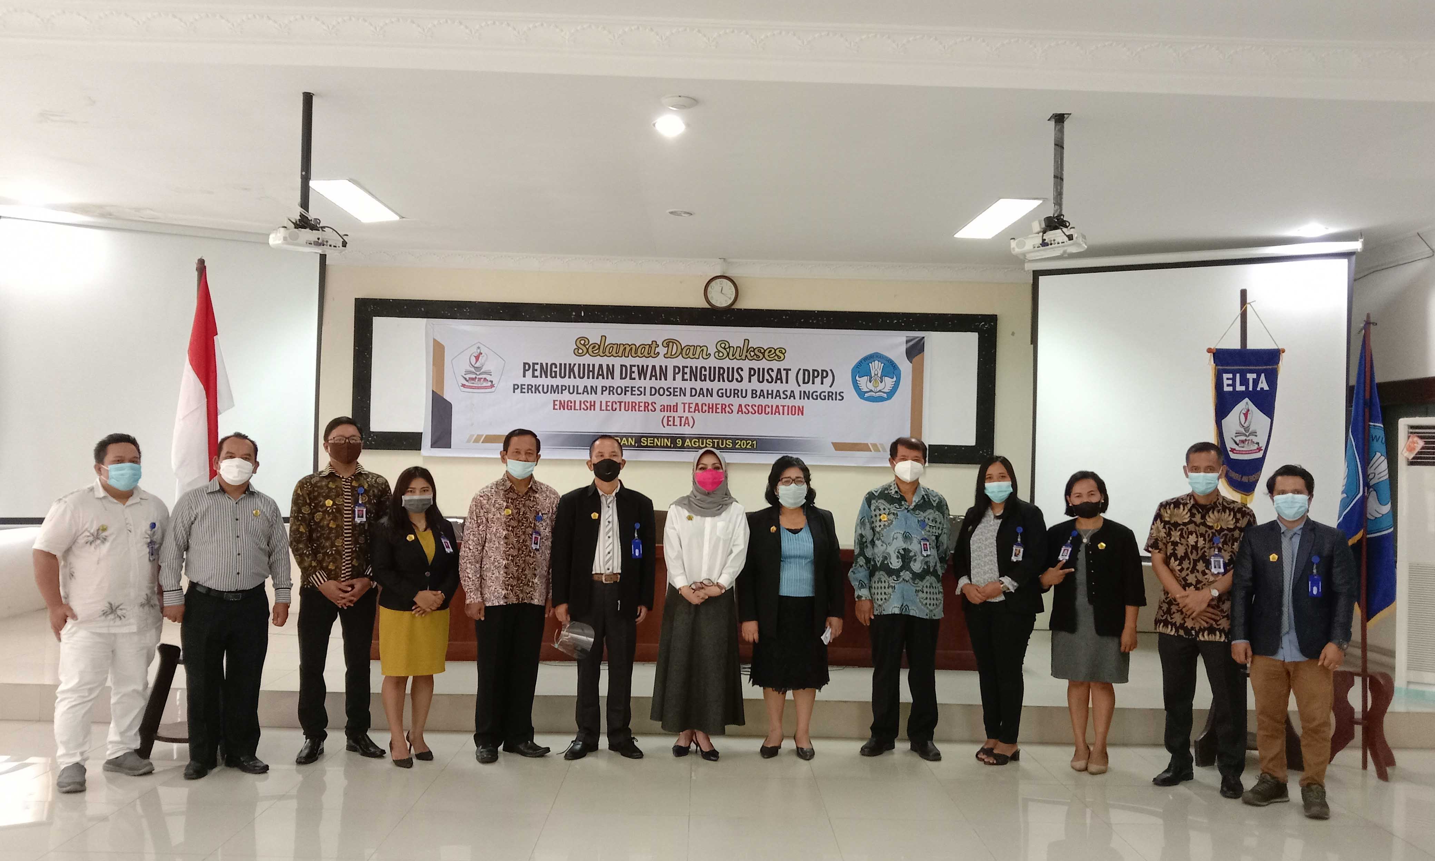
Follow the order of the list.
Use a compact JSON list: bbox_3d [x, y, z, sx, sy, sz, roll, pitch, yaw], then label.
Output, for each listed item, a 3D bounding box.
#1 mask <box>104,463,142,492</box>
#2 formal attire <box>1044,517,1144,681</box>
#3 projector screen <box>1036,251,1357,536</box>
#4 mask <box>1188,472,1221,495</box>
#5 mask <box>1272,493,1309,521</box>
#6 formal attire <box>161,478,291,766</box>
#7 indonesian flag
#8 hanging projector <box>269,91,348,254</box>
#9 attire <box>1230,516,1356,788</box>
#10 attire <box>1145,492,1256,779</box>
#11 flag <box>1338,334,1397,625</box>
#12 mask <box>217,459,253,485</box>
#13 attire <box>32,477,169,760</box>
[{"bbox_3d":[-2.724,0.214,4.950,0.085,0.130,0.150,0,-2,44],"label":"mask"},{"bbox_3d":[2.010,0.905,5.746,0.502,0.881,0.300,1,-2,26],"label":"formal attire"},{"bbox_3d":[3.280,-0.124,7.610,2.100,2.120,0.050,1,-2,26],"label":"projector screen"},{"bbox_3d":[2.338,0.253,5.180,0.143,0.118,0.080,1,-2,24],"label":"mask"},{"bbox_3d":[2.674,0.358,5.034,0.155,0.120,0.090,1,-1,25],"label":"mask"},{"bbox_3d":[-2.369,0.925,5.200,0.580,1.400,0.340,2,-2,-26],"label":"formal attire"},{"bbox_3d":[-2.598,-0.220,5.448,0.300,1.200,0.220,2,-1,-16],"label":"indonesian flag"},{"bbox_3d":[-1.873,-1.166,4.938,0.310,0.730,0.270,2,-1,-32],"label":"hanging projector"},{"bbox_3d":[2.668,1.027,5.000,0.530,1.290,0.310,1,-2,29],"label":"attire"},{"bbox_3d":[2.378,0.977,5.317,0.520,1.380,0.300,1,-1,22],"label":"attire"},{"bbox_3d":[3.547,0.257,5.889,0.283,1.592,0.270,1,-2,29],"label":"flag"},{"bbox_3d":[-2.277,0.194,5.110,0.148,0.125,0.080,2,-2,-25],"label":"mask"},{"bbox_3d":[-2.937,0.924,5.165,0.562,1.369,0.360,3,-2,-44],"label":"attire"}]

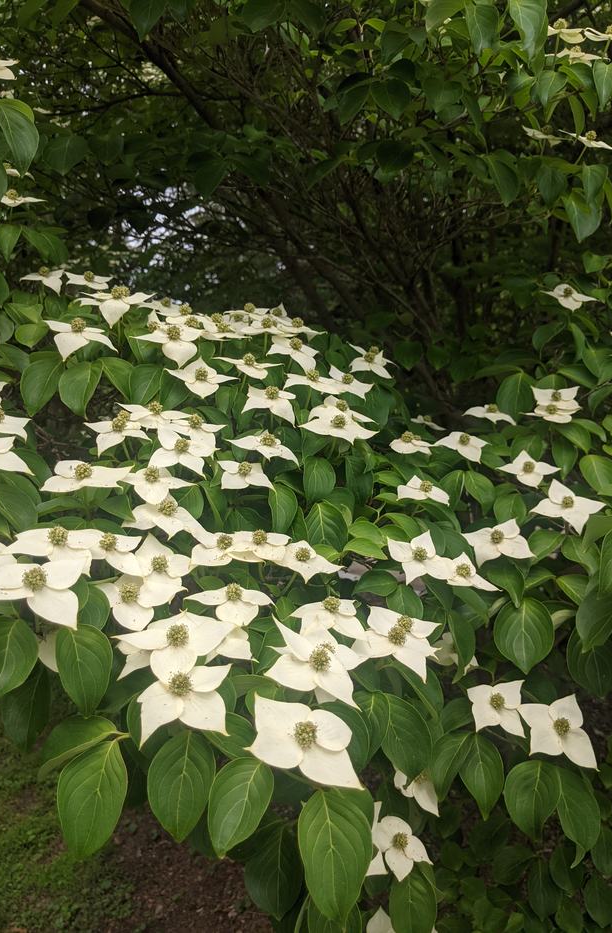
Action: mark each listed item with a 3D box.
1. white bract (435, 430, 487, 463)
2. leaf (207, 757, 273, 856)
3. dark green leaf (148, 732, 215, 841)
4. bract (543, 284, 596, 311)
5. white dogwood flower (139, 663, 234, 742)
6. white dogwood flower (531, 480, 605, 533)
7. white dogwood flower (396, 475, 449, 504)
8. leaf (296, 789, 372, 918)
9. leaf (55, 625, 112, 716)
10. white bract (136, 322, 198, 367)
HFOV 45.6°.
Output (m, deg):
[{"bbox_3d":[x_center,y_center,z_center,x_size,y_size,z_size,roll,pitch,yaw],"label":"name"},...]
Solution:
[{"bbox_3d":[0.251,-0.033,1.190,0.080,0.027,0.072,0,35,0],"label":"white bract"},{"bbox_3d":[-0.050,0.258,0.550,0.046,0.080,0.018,19,-14,2],"label":"leaf"},{"bbox_3d":[-0.102,0.262,0.600,0.051,0.087,0.020,0,-8,0],"label":"dark green leaf"},{"bbox_3d":[0.455,-0.293,1.260,0.082,0.025,0.070,0,40,0],"label":"bract"},{"bbox_3d":[-0.093,0.182,0.560,0.077,0.030,0.077,-6,30,3],"label":"white dogwood flower"},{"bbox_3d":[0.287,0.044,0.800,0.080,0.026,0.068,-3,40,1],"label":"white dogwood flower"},{"bbox_3d":[0.168,0.033,1.060,0.074,0.026,0.072,0,28,0],"label":"white dogwood flower"},{"bbox_3d":[0.022,0.302,0.570,0.055,0.094,0.020,0,-17,0],"label":"leaf"},{"bbox_3d":[-0.186,0.171,0.610,0.047,0.080,0.018,-9,-13,-5],"label":"leaf"},{"bbox_3d":[-0.166,-0.146,0.870,0.080,0.033,0.075,0,30,0],"label":"white bract"}]

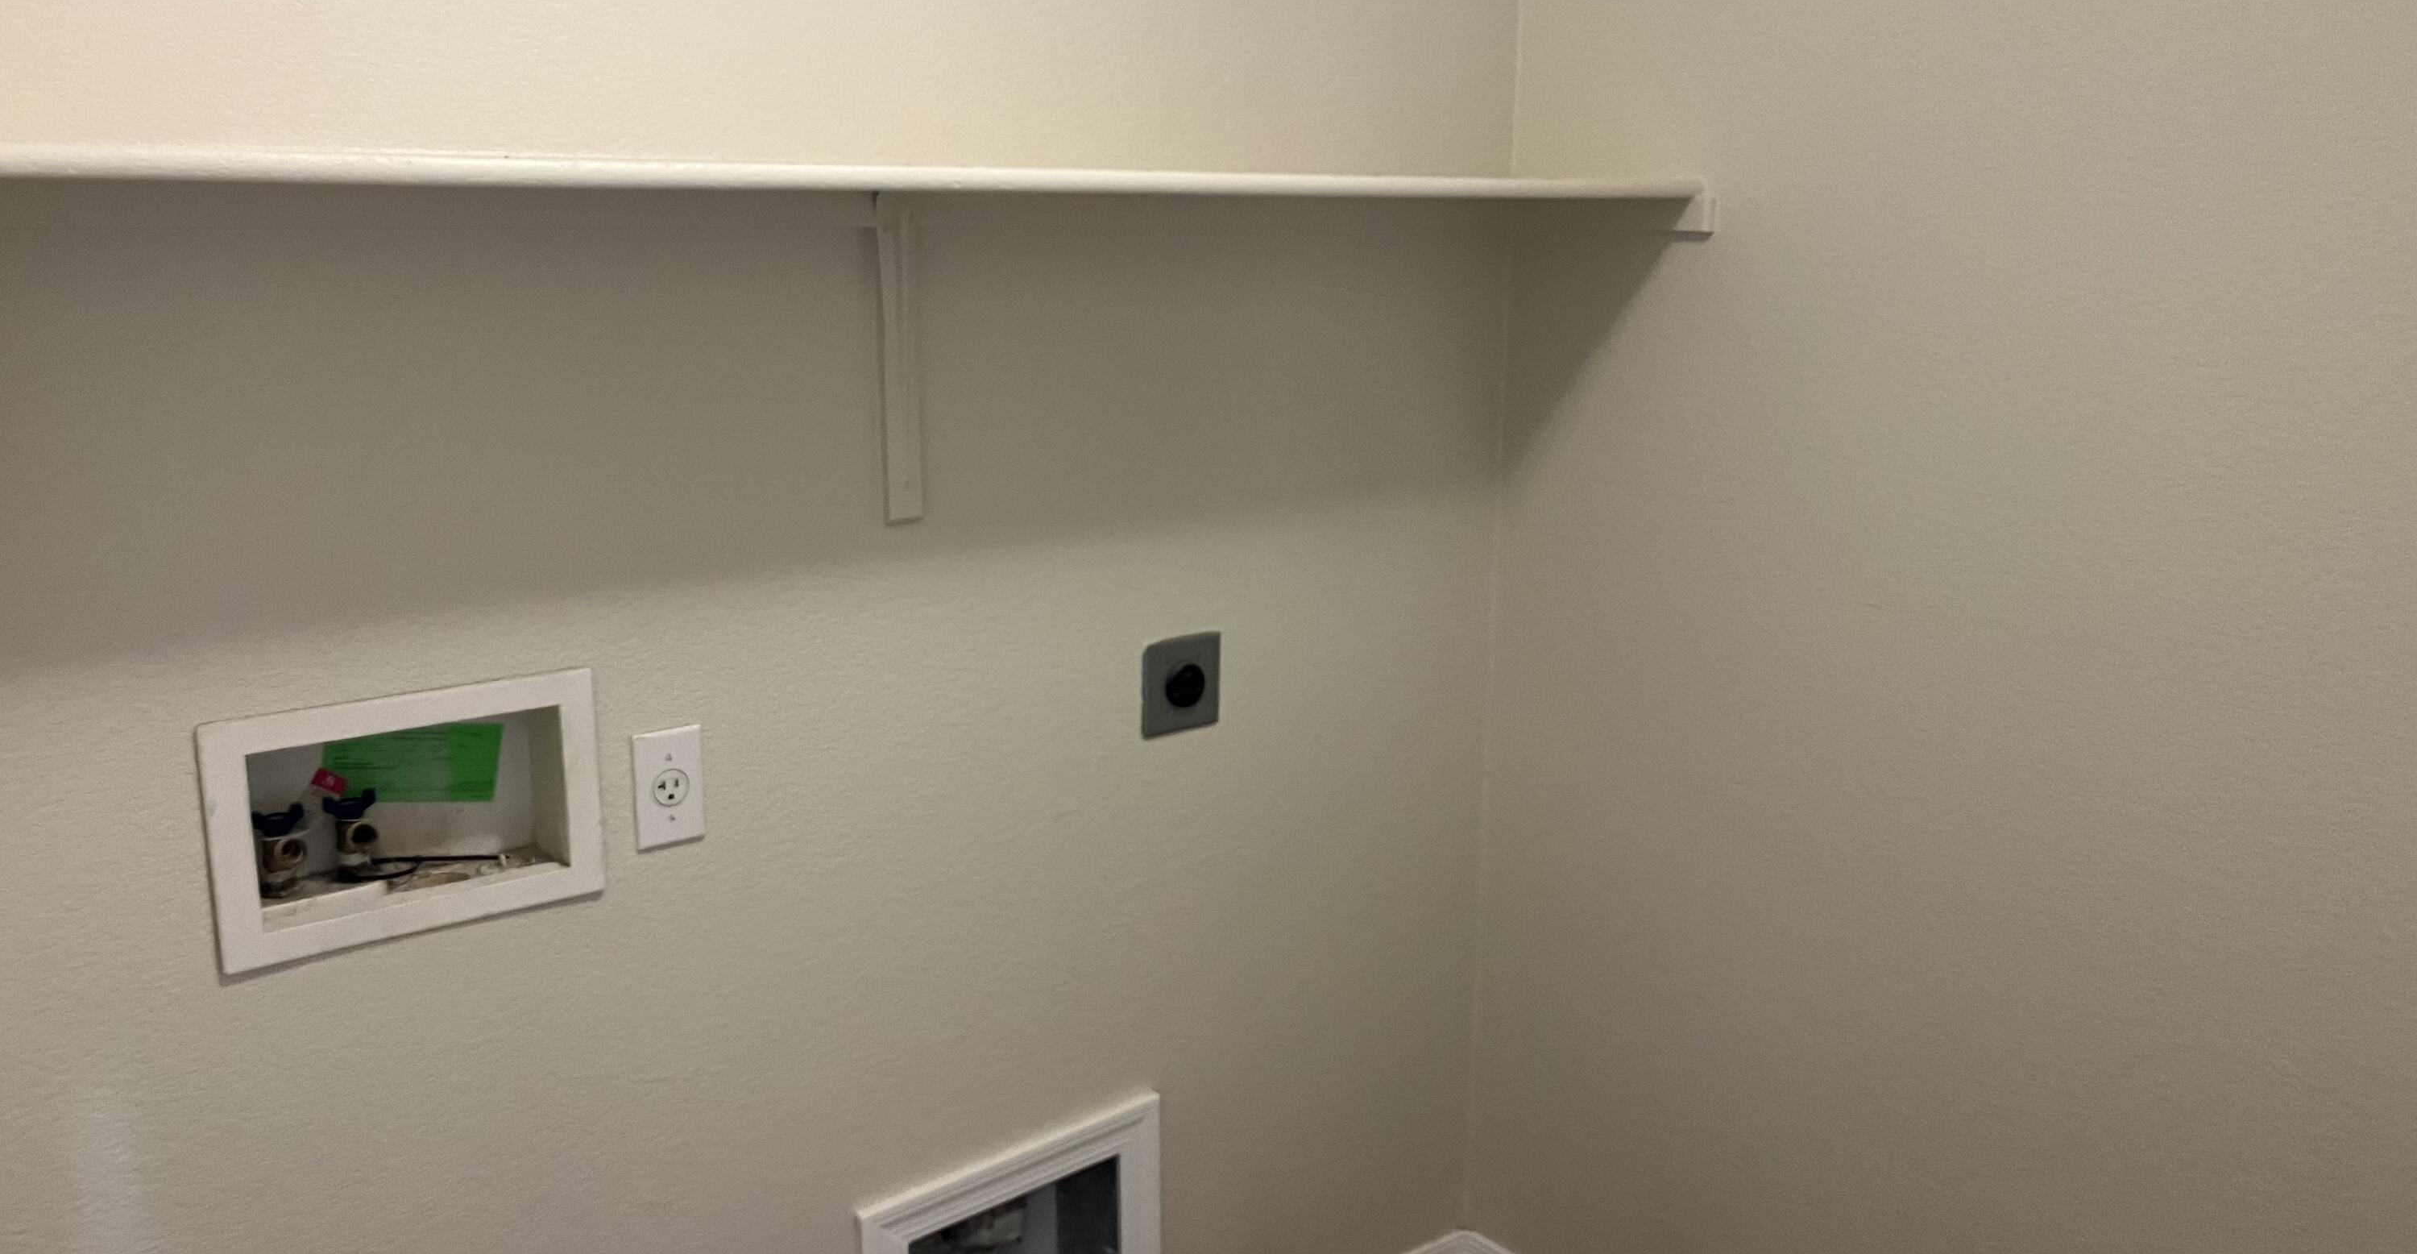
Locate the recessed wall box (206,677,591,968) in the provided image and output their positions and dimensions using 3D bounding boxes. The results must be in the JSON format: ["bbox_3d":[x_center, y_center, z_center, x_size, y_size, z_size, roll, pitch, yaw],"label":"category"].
[{"bbox_3d":[-0.741,0.159,1.666,0.329,0.220,0.102,-10,17,-38],"label":"recessed wall box"}]

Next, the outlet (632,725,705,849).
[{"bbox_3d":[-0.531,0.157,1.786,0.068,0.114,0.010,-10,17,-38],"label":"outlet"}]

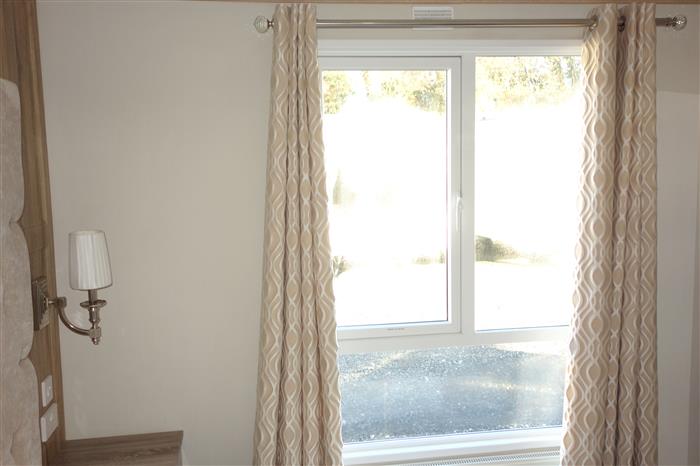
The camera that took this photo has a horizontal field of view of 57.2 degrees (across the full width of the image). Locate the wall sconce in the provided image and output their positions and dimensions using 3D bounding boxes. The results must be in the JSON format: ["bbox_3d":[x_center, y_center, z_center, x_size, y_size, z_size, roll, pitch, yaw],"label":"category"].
[{"bbox_3d":[-0.972,0.203,2.273,0.252,0.405,0.142,-2,6,-8],"label":"wall sconce"}]

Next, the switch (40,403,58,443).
[{"bbox_3d":[-1.080,0.681,2.308,0.012,0.086,0.144,-2,6,-8],"label":"switch"}]

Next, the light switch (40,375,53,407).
[{"bbox_3d":[-1.084,0.566,2.299,0.011,0.086,0.086,-2,6,-8],"label":"light switch"}]

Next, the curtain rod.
[{"bbox_3d":[0.514,-0.817,2.497,1.755,0.062,0.070,-3,6,-8],"label":"curtain rod"}]

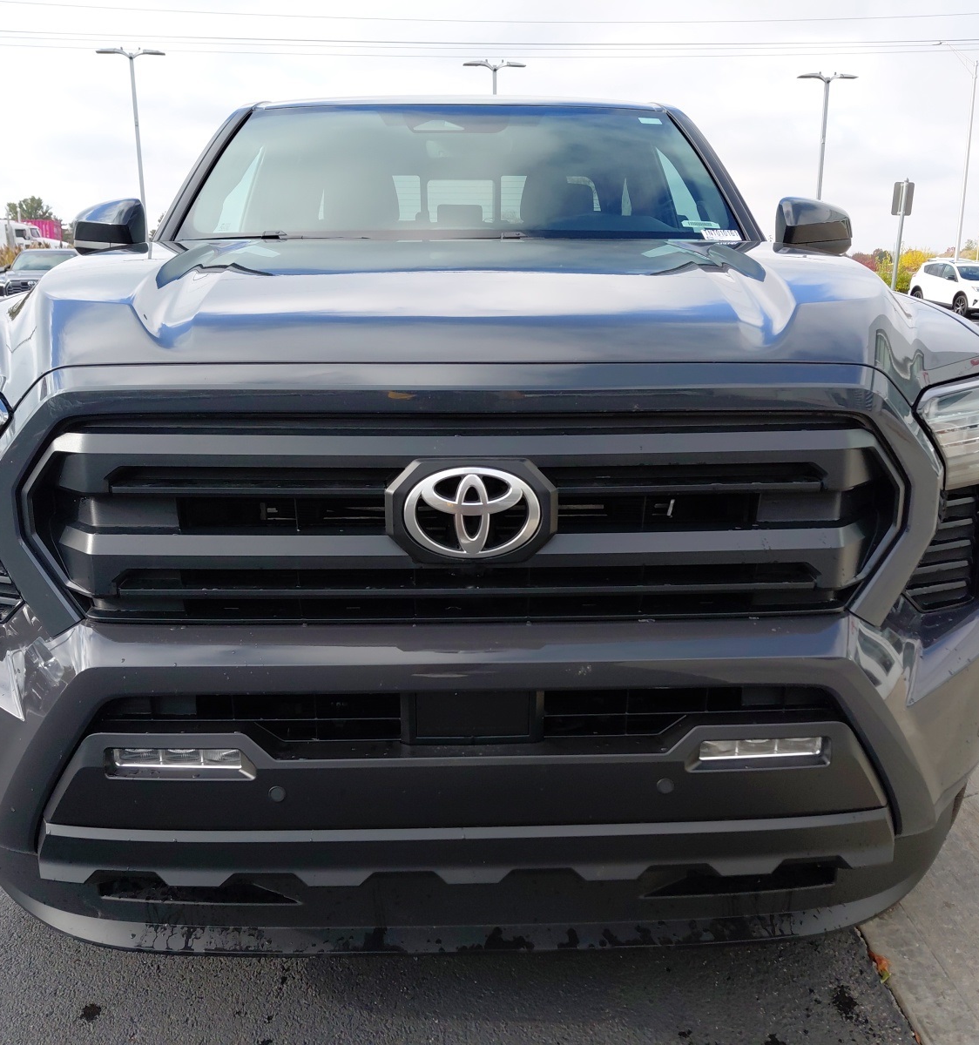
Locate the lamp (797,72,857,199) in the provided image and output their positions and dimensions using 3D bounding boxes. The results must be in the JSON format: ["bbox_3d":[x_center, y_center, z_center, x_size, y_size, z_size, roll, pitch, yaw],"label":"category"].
[{"bbox_3d":[10.080,-9.964,30.801,1.850,7.000,0.400,-2,14,-6],"label":"lamp"}]

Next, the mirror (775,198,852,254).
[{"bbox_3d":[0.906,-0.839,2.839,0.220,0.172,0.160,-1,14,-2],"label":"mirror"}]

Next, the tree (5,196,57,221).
[{"bbox_3d":[-55.742,-35.486,125.051,7.500,9.700,7.500,-6,16,-23],"label":"tree"}]

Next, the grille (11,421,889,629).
[{"bbox_3d":[-0.033,-0.010,1.350,1.190,0.280,0.150,-1,14,-1],"label":"grille"}]

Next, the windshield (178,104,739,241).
[{"bbox_3d":[-0.077,-1.034,2.833,1.500,0.140,0.700,-1,54,-2],"label":"windshield"}]

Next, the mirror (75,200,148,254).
[{"bbox_3d":[-1.043,-0.811,2.775,0.205,0.160,0.140,-1,14,-1],"label":"mirror"}]

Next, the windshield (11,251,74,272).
[{"bbox_3d":[-12.499,-7.338,28.250,1.620,0.560,0.720,-3,15,-11],"label":"windshield"}]

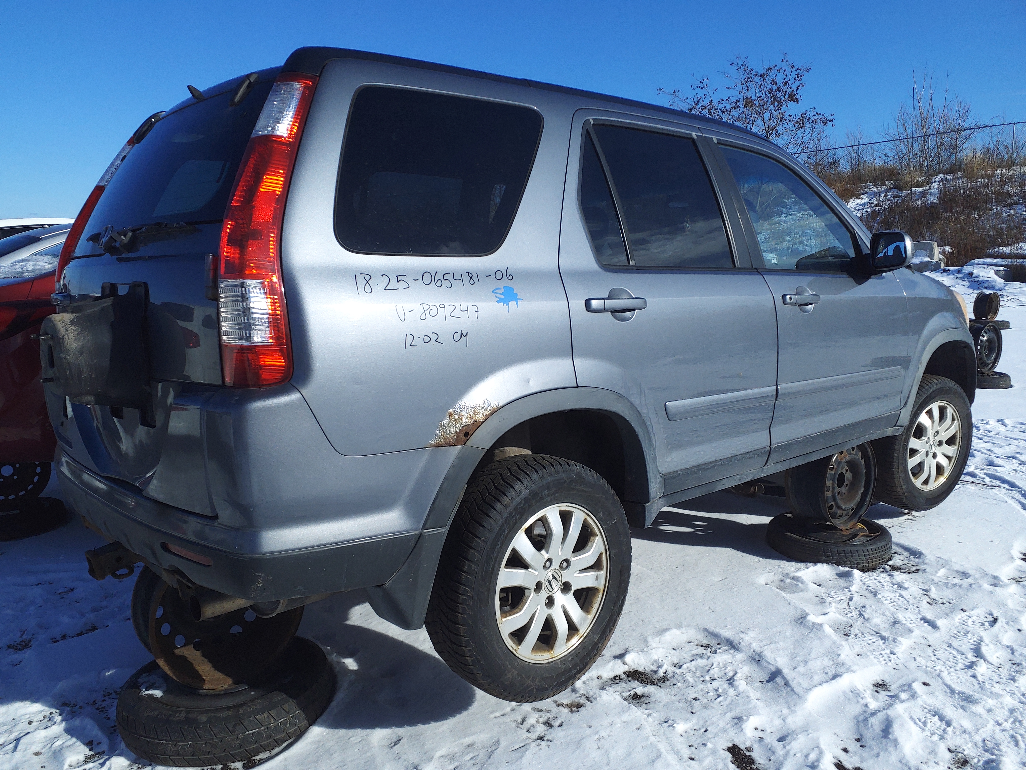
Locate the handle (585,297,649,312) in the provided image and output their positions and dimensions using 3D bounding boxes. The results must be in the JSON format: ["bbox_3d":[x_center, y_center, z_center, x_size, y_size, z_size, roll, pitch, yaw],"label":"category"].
[{"bbox_3d":[0.301,-0.228,2.196,0.262,0.045,0.050,-6,9,-40],"label":"handle"}]

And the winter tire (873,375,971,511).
[{"bbox_3d":[2.031,0.287,3.875,0.686,0.686,0.215,-5,10,-30],"label":"winter tire"}]

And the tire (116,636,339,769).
[{"bbox_3d":[-0.860,0.932,2.352,0.610,0.175,0.610,0,6,0],"label":"tire"}]

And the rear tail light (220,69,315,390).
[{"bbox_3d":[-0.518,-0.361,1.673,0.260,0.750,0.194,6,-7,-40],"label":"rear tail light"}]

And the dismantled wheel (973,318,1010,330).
[{"bbox_3d":[6.600,-0.846,10.700,0.610,0.170,0.610,-7,10,-40],"label":"dismantled wheel"}]

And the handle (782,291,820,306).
[{"bbox_3d":[1.071,-0.316,2.864,0.250,0.043,0.050,-8,11,-40],"label":"handle"}]

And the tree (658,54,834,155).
[{"bbox_3d":[6.974,-7.452,23.000,5.300,4.800,5.000,0,8,17],"label":"tree"}]

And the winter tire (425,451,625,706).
[{"bbox_3d":[0.058,0.543,2.210,0.685,0.685,0.220,-7,8,-41],"label":"winter tire"}]

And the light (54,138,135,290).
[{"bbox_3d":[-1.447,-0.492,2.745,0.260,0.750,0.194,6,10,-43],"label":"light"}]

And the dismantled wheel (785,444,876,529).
[{"bbox_3d":[1.452,0.425,3.508,0.416,0.416,0.190,-7,10,-36],"label":"dismantled wheel"}]

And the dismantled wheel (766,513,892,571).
[{"bbox_3d":[1.416,0.698,3.460,0.530,0.128,0.530,-1,7,0],"label":"dismantled wheel"}]

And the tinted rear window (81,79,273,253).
[{"bbox_3d":[-0.986,-0.616,2.208,0.100,0.480,1.220,28,-12,-39],"label":"tinted rear window"}]

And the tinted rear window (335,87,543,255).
[{"bbox_3d":[-0.157,-0.523,1.937,0.700,0.415,0.050,-8,-4,-40],"label":"tinted rear window"}]

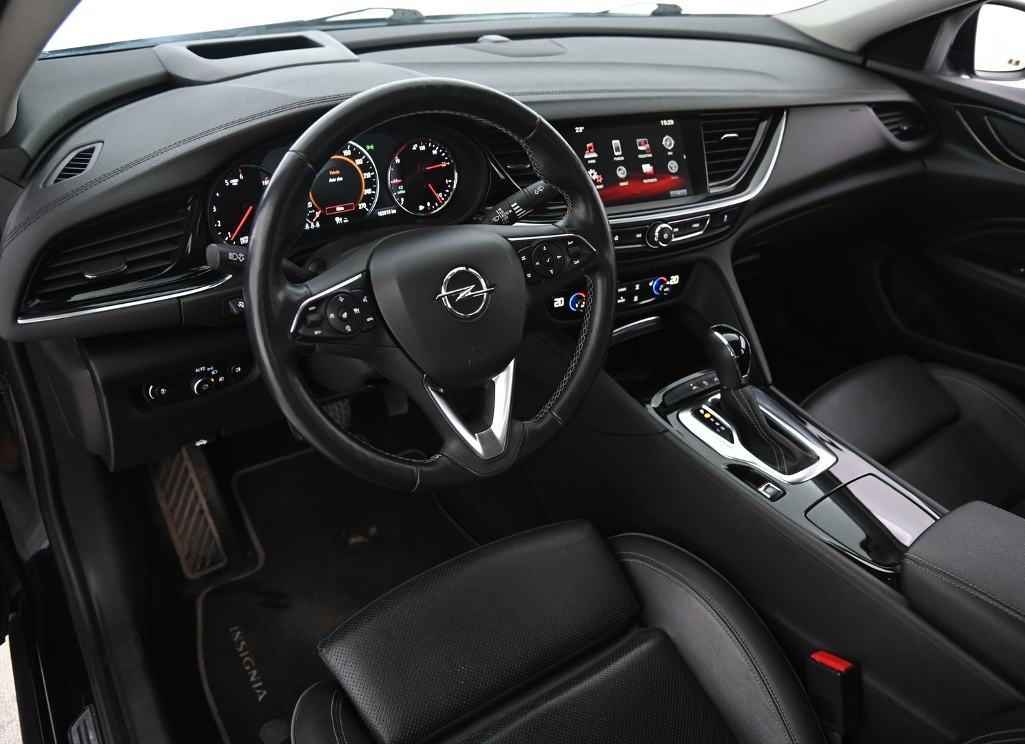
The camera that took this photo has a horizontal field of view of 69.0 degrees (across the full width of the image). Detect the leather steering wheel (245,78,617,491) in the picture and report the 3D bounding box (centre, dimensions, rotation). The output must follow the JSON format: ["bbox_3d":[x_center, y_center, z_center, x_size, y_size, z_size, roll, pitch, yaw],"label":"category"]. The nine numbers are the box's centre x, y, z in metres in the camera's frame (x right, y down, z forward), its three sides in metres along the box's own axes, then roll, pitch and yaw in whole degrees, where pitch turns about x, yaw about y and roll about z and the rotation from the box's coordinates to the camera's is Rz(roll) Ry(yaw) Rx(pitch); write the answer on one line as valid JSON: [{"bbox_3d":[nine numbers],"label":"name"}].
[{"bbox_3d":[-0.065,-0.074,0.698,0.370,0.370,0.100,-17,18,-28],"label":"leather steering wheel"}]

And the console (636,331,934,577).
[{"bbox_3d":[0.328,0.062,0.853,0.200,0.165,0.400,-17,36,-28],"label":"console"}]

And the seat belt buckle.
[{"bbox_3d":[0.317,0.318,0.736,0.027,0.074,0.042,-17,16,-28],"label":"seat belt buckle"}]

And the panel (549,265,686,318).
[{"bbox_3d":[0.154,-0.116,1.063,0.237,0.052,0.040,-12,26,-22],"label":"panel"}]

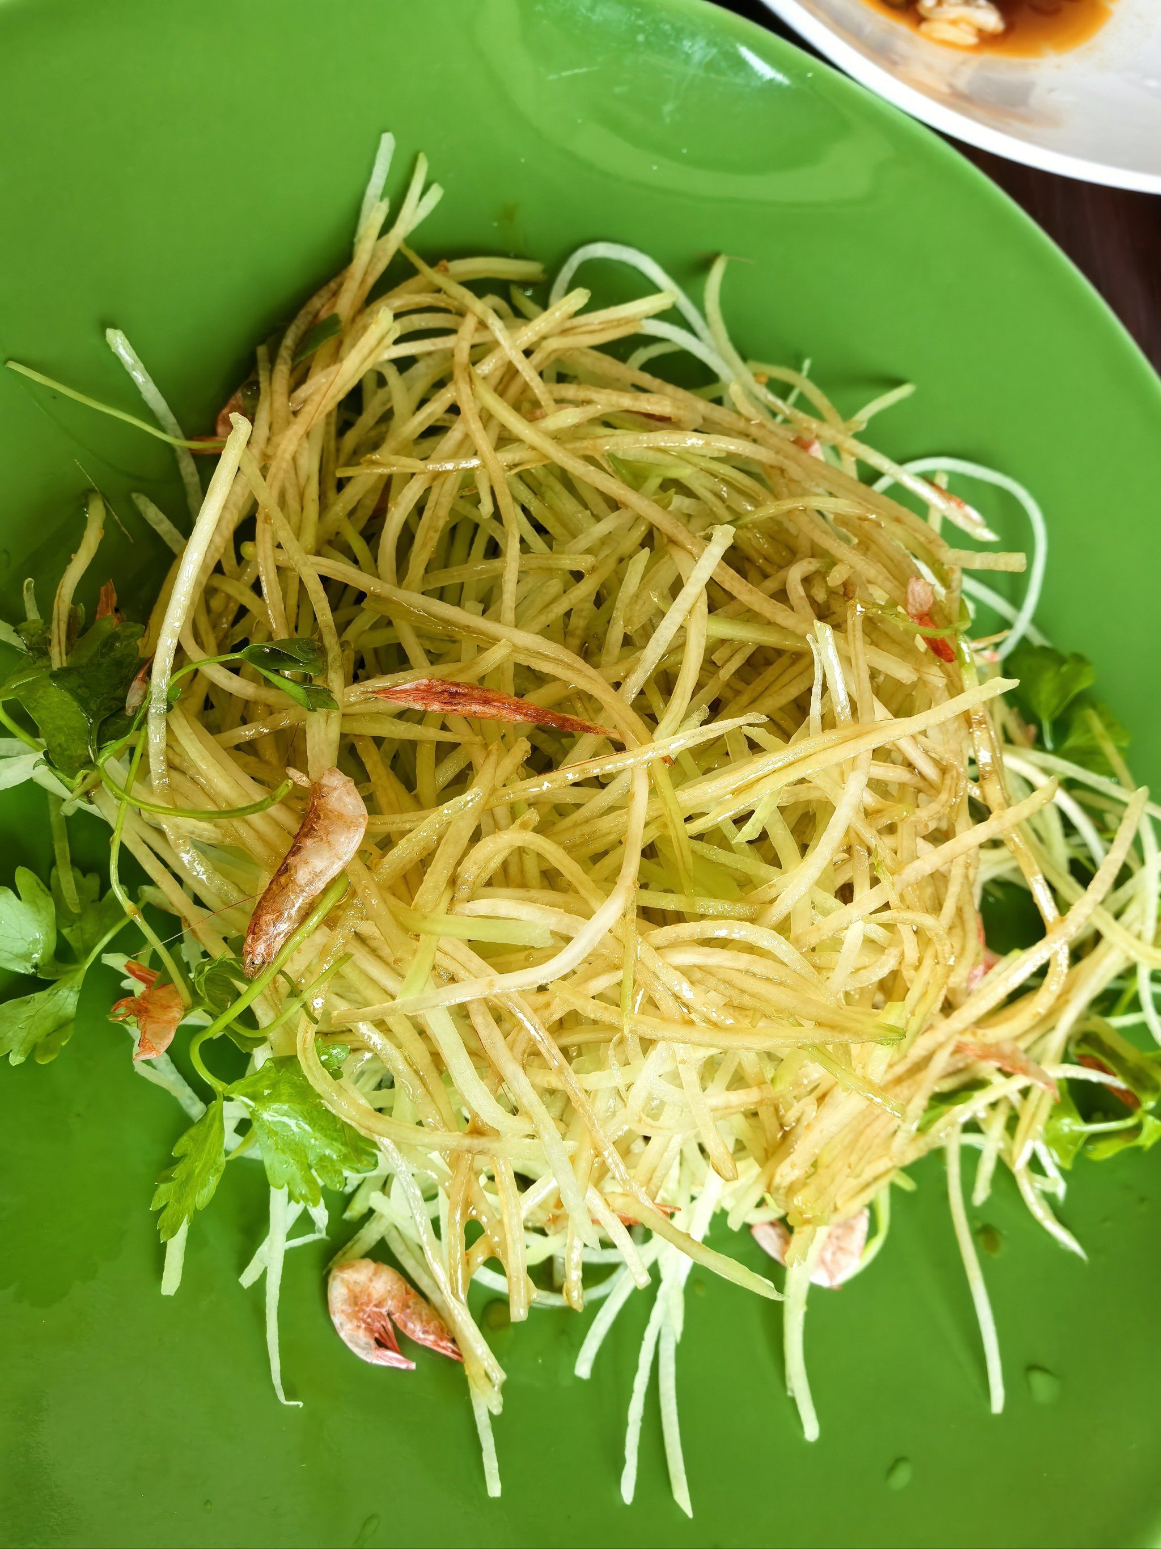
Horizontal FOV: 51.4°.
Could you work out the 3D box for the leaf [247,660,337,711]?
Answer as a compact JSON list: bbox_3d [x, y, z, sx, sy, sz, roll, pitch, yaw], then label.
[{"bbox_3d":[-0.049,-0.015,0.205,0.016,0.008,0.006,24,77,5],"label":"leaf"}]

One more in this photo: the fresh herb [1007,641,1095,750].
[{"bbox_3d":[0.093,-0.016,0.240,0.017,0.010,0.020,-3,76,-2],"label":"fresh herb"}]

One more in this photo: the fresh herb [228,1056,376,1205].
[{"bbox_3d":[-0.049,0.063,0.215,0.025,0.011,0.020,40,79,8],"label":"fresh herb"}]

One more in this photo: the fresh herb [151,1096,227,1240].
[{"bbox_3d":[-0.071,0.071,0.220,0.011,0.009,0.026,22,77,4],"label":"fresh herb"}]

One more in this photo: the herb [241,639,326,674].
[{"bbox_3d":[-0.050,-0.020,0.206,0.014,0.008,0.006,3,76,0],"label":"herb"}]

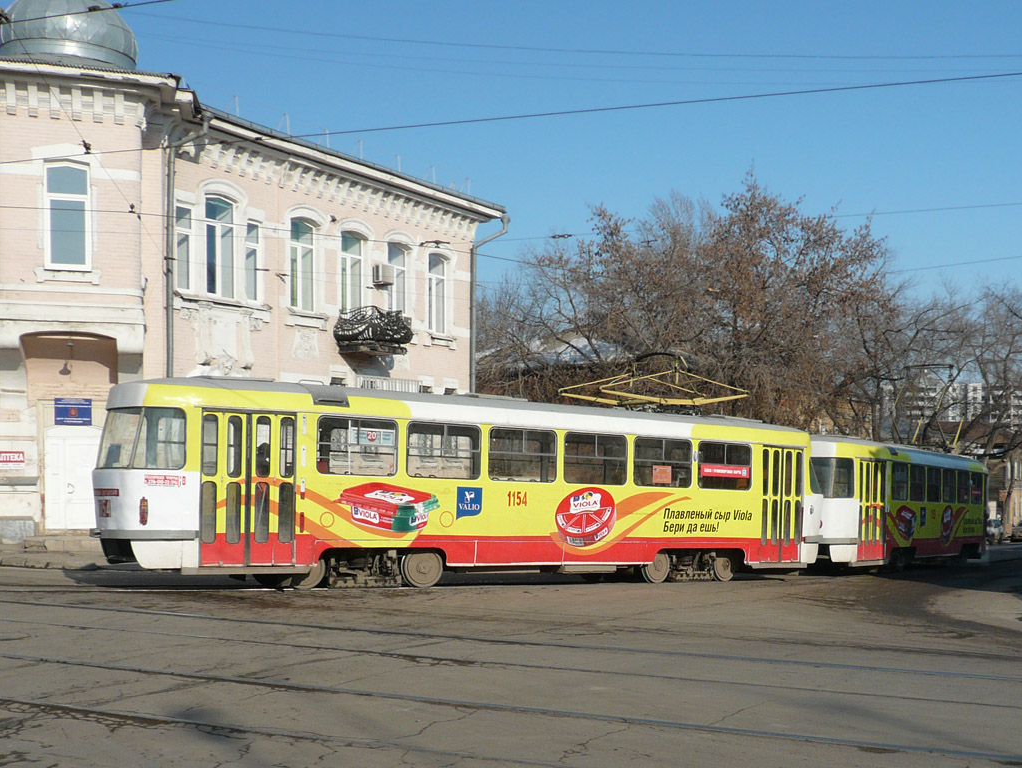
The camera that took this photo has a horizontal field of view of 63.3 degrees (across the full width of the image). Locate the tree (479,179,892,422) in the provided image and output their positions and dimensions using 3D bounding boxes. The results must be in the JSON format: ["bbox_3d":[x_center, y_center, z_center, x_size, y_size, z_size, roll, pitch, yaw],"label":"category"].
[{"bbox_3d":[5.800,-0.650,28.500,13.200,12.400,11.000,3,-5,0],"label":"tree"}]

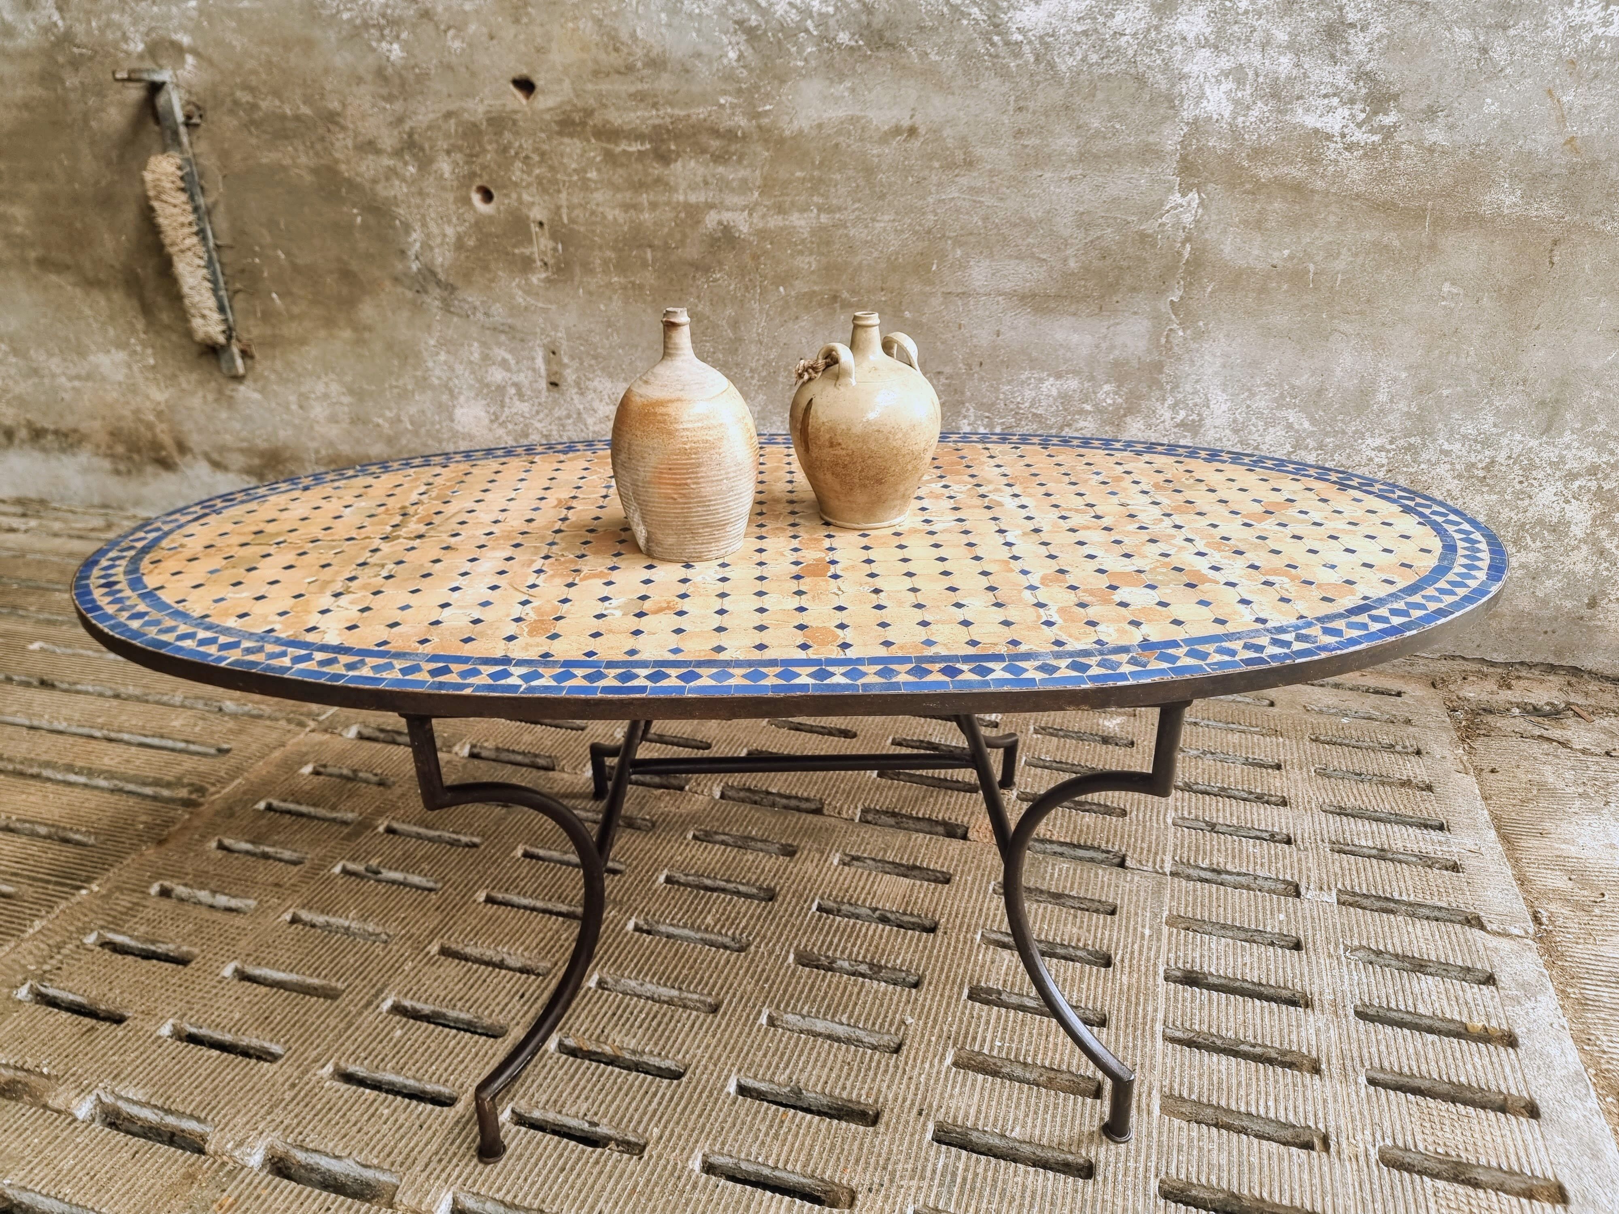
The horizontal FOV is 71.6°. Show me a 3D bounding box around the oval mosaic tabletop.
[{"bbox_3d":[-0.023,-0.106,1.629,2.000,0.020,1.000,-1,25,0],"label":"oval mosaic tabletop"}]

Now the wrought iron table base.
[{"bbox_3d":[-0.014,0.238,1.788,0.900,0.719,0.894,-1,25,0],"label":"wrought iron table base"}]

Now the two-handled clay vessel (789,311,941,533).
[{"bbox_3d":[0.081,-0.272,1.611,0.216,0.292,0.216,-1,25,0],"label":"two-handled clay vessel"}]

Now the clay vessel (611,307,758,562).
[{"bbox_3d":[-0.167,-0.238,1.516,0.200,0.320,0.200,-1,25,0],"label":"clay vessel"}]

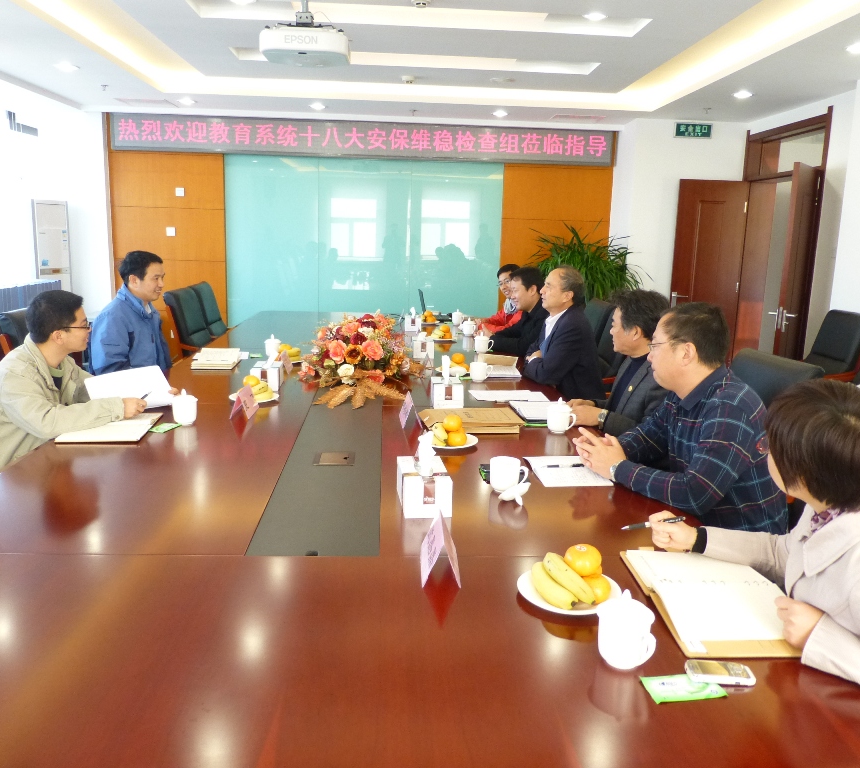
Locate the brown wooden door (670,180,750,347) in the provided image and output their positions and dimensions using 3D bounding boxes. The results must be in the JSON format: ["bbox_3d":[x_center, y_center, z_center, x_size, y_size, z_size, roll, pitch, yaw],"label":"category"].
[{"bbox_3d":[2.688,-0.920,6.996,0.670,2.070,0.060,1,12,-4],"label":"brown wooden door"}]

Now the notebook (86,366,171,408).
[{"bbox_3d":[-1.202,0.033,2.828,0.279,0.025,0.213,-14,56,-28],"label":"notebook"}]

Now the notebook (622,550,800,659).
[{"bbox_3d":[0.610,0.440,1.509,0.295,0.024,0.440,1,12,-1],"label":"notebook"}]

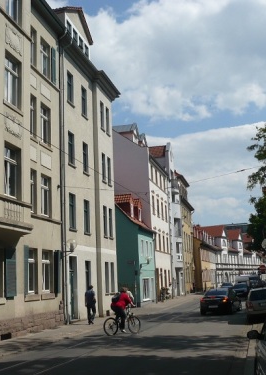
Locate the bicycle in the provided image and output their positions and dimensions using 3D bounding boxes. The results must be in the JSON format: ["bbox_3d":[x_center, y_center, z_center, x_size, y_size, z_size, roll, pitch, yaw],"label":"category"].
[{"bbox_3d":[-0.390,4.792,18.281,1.720,1.040,0.580,5,-14,-35],"label":"bicycle"}]

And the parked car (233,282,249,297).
[{"bbox_3d":[11.677,10.908,54.140,1.740,1.460,4.300,-5,-11,14],"label":"parked car"}]

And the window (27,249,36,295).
[{"bbox_3d":[-4.304,3.543,21.413,0.180,1.900,1.080,-5,-11,14],"label":"window"}]

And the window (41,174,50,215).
[{"bbox_3d":[-4.059,0.422,23.588,0.180,1.950,1.120,-5,-11,14],"label":"window"}]

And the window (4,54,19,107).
[{"bbox_3d":[-4.326,-3.727,17.824,0.150,1.860,1.200,-5,-11,14],"label":"window"}]

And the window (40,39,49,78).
[{"bbox_3d":[-4.103,-5.818,23.097,0.140,1.800,1.040,-5,-11,14],"label":"window"}]

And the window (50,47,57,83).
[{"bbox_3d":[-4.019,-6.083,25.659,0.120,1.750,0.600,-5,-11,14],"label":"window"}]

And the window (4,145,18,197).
[{"bbox_3d":[-4.185,-0.514,17.177,0.150,1.820,1.200,-5,-11,14],"label":"window"}]

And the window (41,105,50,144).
[{"bbox_3d":[-4.200,-2.931,24.248,0.180,1.960,1.120,-5,-11,14],"label":"window"}]

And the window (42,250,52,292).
[{"bbox_3d":[-3.688,3.576,21.213,0.140,1.820,1.060,-5,-11,14],"label":"window"}]

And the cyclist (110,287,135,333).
[{"bbox_3d":[-0.432,4.397,18.340,0.850,1.600,0.550,5,-14,-35],"label":"cyclist"}]

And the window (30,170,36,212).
[{"bbox_3d":[-4.207,0.132,20.427,0.140,1.840,1.000,-5,-11,14],"label":"window"}]

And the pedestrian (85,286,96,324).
[{"bbox_3d":[-2.003,5.532,23.871,0.520,1.780,0.400,-5,-11,14],"label":"pedestrian"}]

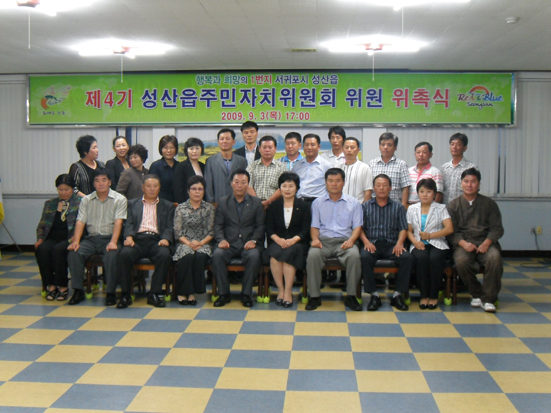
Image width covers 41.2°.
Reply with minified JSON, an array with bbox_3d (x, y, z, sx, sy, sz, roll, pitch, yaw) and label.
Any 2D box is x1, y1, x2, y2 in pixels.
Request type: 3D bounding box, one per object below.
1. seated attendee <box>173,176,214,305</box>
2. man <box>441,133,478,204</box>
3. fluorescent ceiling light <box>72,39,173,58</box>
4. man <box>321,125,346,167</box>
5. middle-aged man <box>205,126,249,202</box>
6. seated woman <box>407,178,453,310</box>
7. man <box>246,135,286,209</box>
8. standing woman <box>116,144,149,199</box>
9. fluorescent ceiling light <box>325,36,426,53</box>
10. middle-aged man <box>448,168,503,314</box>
[{"bbox_3d":[-0.801,0.307,7.280,0.430,1.235,0.650,0,5,-5],"label":"seated attendee"},{"bbox_3d":[2.020,0.035,8.070,0.480,1.683,0.300,1,5,8],"label":"man"},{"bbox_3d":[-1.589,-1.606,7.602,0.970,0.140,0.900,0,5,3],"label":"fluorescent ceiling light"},{"bbox_3d":[0.703,-0.038,8.396,0.470,1.771,0.300,0,5,2],"label":"man"},{"bbox_3d":[-0.523,0.020,7.953,0.500,1.700,0.330,0,5,-5],"label":"middle-aged man"},{"bbox_3d":[1.520,0.345,7.203,0.470,1.222,0.660,1,5,15],"label":"seated woman"},{"bbox_3d":[-0.087,0.063,7.880,0.480,1.630,0.380,0,5,0],"label":"man"},{"bbox_3d":[-1.493,0.095,7.988,0.460,1.540,0.330,-3,5,-31],"label":"standing woman"},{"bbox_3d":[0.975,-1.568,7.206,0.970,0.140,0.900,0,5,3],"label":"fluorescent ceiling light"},{"bbox_3d":[1.957,0.298,7.142,0.580,1.329,0.760,1,5,12],"label":"middle-aged man"}]

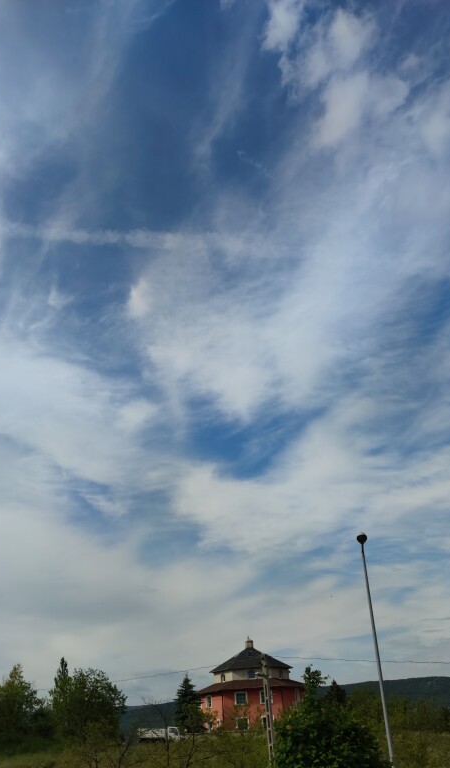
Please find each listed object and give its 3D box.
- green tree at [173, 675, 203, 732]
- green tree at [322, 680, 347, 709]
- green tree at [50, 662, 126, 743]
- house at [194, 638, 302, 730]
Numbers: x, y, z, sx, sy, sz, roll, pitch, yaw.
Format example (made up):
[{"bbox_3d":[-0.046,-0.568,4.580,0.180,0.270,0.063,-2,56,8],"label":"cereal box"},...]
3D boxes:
[{"bbox_3d":[-4.400,38.639,85.596,3.510,6.610,3.510,-1,-25,-4],"label":"green tree"},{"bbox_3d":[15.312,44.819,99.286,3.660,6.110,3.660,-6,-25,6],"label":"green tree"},{"bbox_3d":[-14.273,33.062,73.702,7.250,7.600,7.250,2,-26,-10],"label":"green tree"},{"bbox_3d":[3.438,39.872,93.895,14.110,11.460,12.560,-3,-25,1],"label":"house"}]

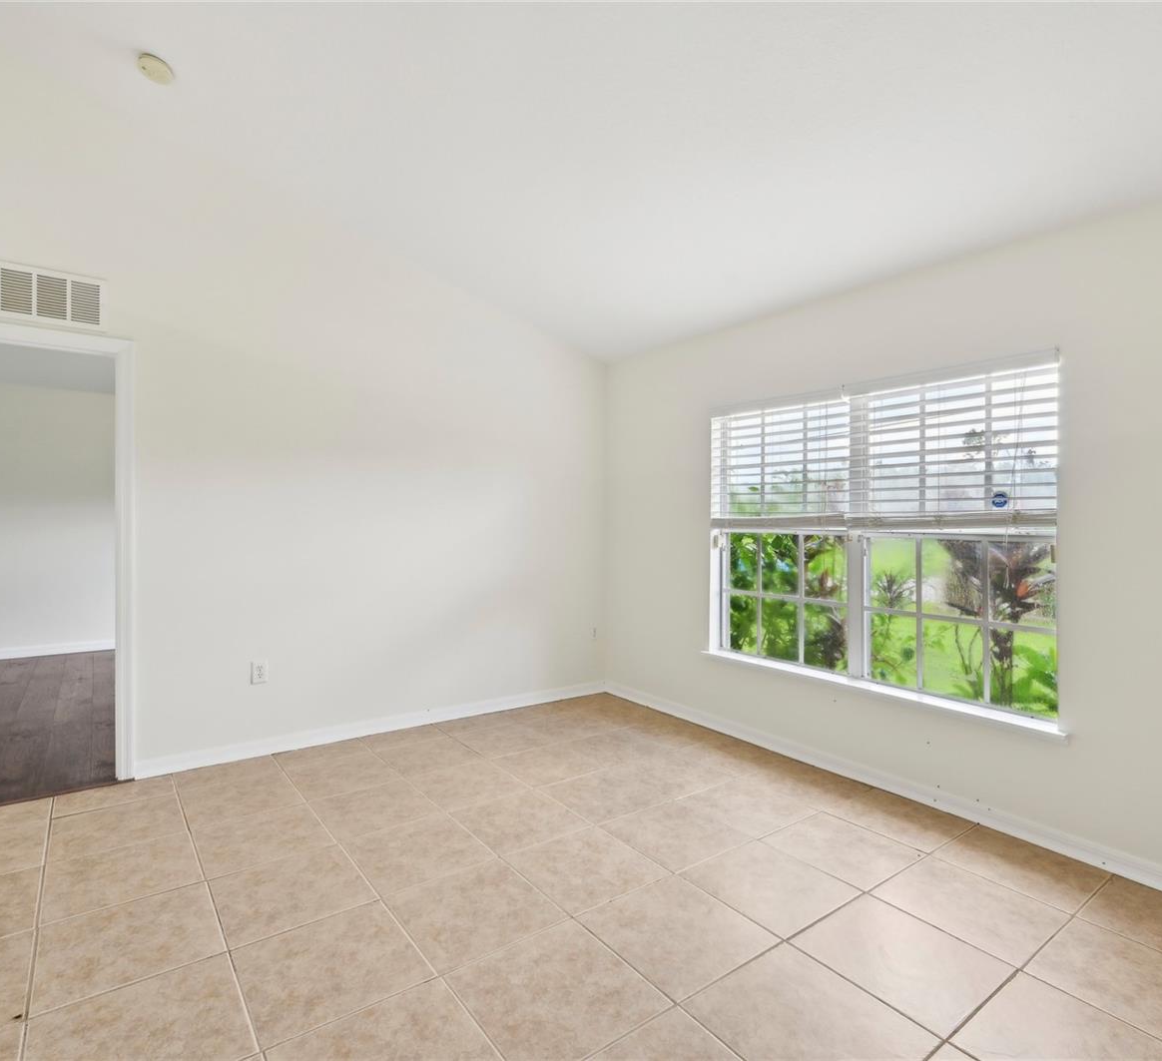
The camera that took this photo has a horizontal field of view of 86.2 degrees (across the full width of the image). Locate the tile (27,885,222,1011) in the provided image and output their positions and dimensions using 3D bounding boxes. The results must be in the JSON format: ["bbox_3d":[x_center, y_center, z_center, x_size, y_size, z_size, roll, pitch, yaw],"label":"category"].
[{"bbox_3d":[-1.343,1.224,1.851,0.448,0.011,0.448,1,0,-38],"label":"tile"}]

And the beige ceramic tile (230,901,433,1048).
[{"bbox_3d":[-0.719,1.247,1.779,0.448,0.010,0.450,0,0,-36],"label":"beige ceramic tile"}]

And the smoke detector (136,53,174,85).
[{"bbox_3d":[-1.803,-1.953,2.628,0.130,0.045,0.130,16,-9,-35],"label":"smoke detector"}]

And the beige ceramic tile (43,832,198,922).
[{"bbox_3d":[-1.647,1.242,2.235,0.448,0.010,0.450,0,0,-36],"label":"beige ceramic tile"}]

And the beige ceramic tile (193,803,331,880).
[{"bbox_3d":[-1.265,1.226,2.470,0.448,0.011,0.448,1,0,-38],"label":"beige ceramic tile"}]

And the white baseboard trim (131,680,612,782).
[{"bbox_3d":[-0.989,1.183,3.878,2.920,0.088,0.014,1,0,-36],"label":"white baseboard trim"}]

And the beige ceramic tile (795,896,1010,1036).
[{"bbox_3d":[0.936,1.253,1.823,0.448,0.010,0.450,0,0,-36],"label":"beige ceramic tile"}]

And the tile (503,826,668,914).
[{"bbox_3d":[0.019,1.240,2.287,0.450,0.010,0.450,1,-1,-36],"label":"tile"}]

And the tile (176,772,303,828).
[{"bbox_3d":[-1.539,1.224,2.829,0.448,0.011,0.448,1,0,-37],"label":"tile"}]

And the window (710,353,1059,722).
[{"bbox_3d":[1.358,0.025,3.155,0.120,1.475,1.810,0,0,-35],"label":"window"}]

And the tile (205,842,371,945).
[{"bbox_3d":[-0.996,1.245,2.134,0.448,0.010,0.450,0,0,-36],"label":"tile"}]

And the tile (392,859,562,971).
[{"bbox_3d":[-0.349,1.236,2.017,0.448,0.011,0.448,1,0,-38],"label":"tile"}]

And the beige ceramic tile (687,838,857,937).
[{"bbox_3d":[0.664,1.251,2.189,0.448,0.010,0.450,0,0,-36],"label":"beige ceramic tile"}]

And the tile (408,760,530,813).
[{"bbox_3d":[-0.531,1.242,3.028,0.450,0.010,0.450,1,-1,-36],"label":"tile"}]

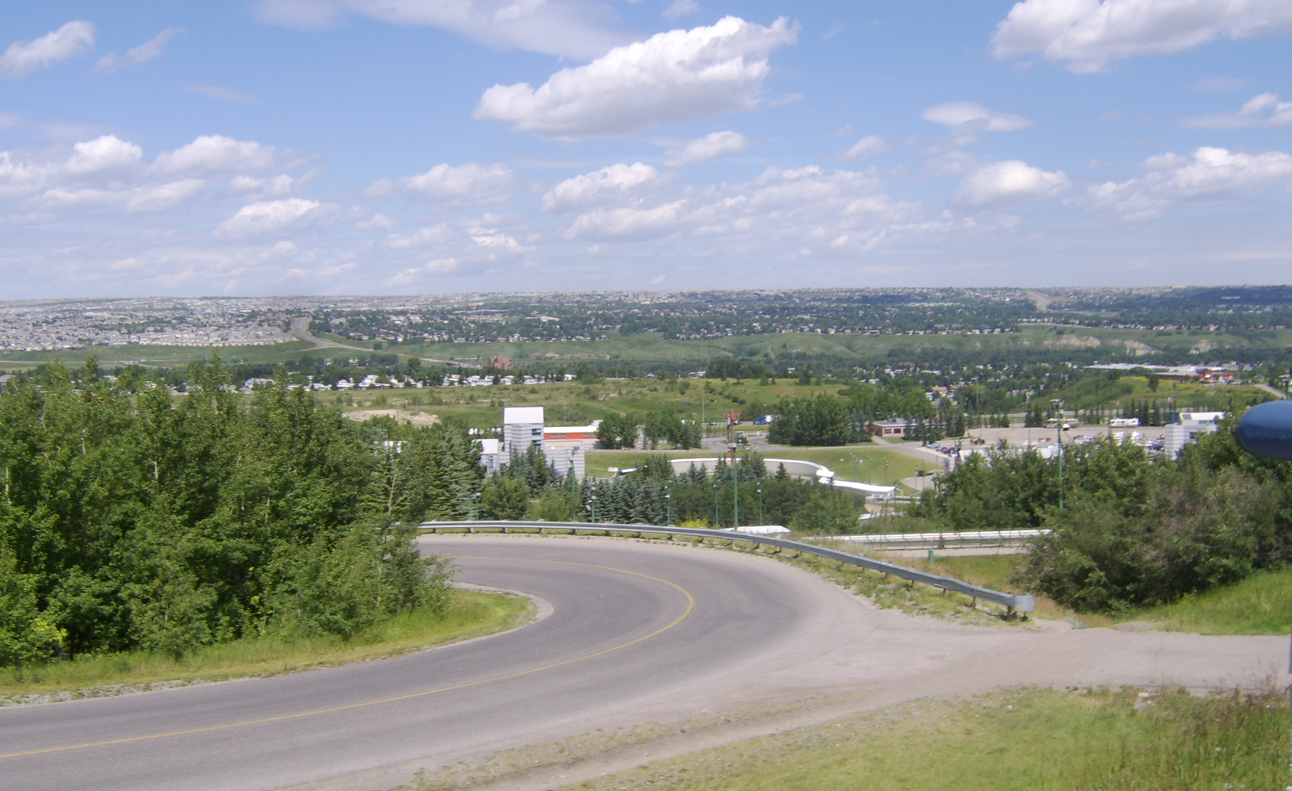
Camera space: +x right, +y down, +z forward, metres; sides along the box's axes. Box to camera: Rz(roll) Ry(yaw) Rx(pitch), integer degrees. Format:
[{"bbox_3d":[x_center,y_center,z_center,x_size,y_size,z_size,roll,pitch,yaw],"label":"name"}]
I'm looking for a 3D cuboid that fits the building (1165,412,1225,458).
[{"bbox_3d":[129.676,9.847,272.000,12.500,11.000,9.000,-1,5,-8],"label":"building"}]

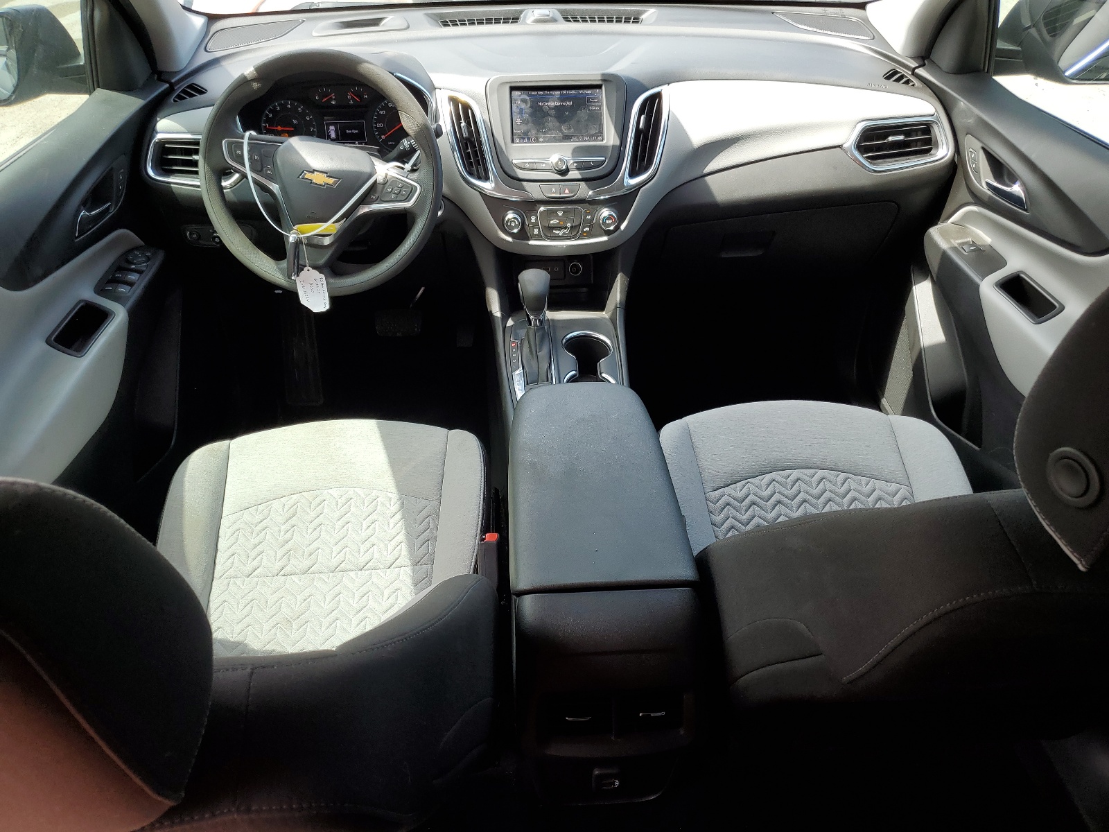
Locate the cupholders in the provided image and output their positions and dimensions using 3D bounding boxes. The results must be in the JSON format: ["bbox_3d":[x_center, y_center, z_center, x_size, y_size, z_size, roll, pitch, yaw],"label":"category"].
[{"bbox_3d":[0.058,-0.054,1.326,0.083,0.075,0.168,-2,41,-3],"label":"cupholders"}]

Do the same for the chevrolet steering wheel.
[{"bbox_3d":[-0.363,-0.377,1.317,0.375,0.375,0.100,9,7,-3],"label":"chevrolet steering wheel"}]

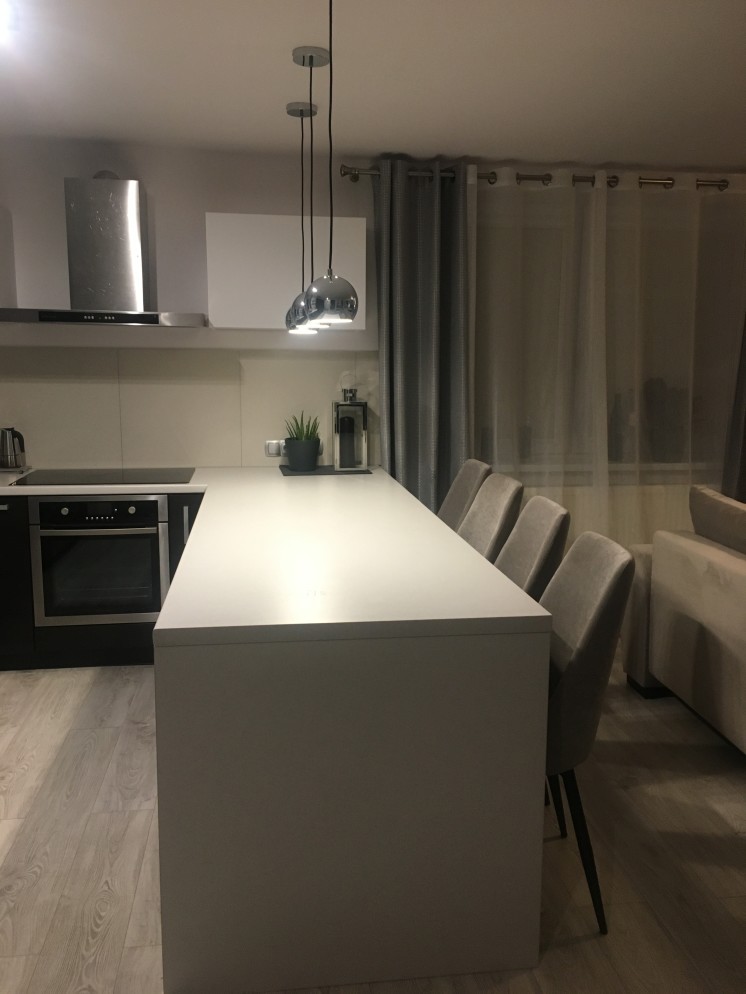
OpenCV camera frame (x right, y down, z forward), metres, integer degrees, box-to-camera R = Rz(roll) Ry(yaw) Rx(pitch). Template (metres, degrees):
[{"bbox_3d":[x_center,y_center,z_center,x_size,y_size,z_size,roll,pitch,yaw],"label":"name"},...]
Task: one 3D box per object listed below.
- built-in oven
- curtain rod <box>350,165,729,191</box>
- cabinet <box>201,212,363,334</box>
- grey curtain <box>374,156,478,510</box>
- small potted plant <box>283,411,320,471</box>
[{"bbox_3d":[-1.252,0.244,3.997,0.597,0.595,0.550,-1,10,-8],"label":"built-in oven"},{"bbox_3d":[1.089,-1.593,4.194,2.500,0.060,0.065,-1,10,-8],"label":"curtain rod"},{"bbox_3d":[-0.417,-1.070,4.043,0.735,0.518,0.325,-1,10,-8],"label":"cabinet"},{"bbox_3d":[0.241,-0.465,4.265,0.470,2.365,0.160,-1,10,-8],"label":"grey curtain"},{"bbox_3d":[-0.353,-0.283,4.181,0.178,0.302,0.178,-1,10,-8],"label":"small potted plant"}]

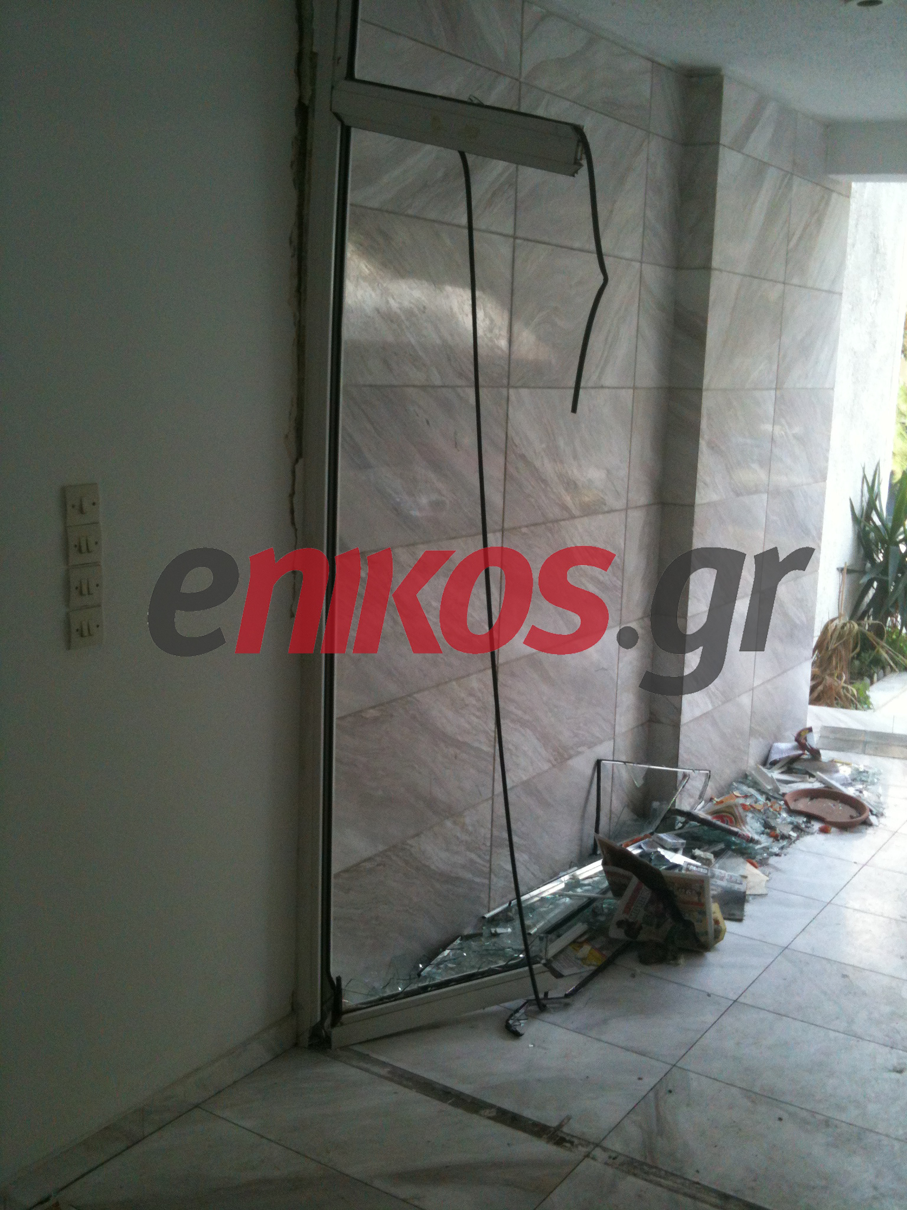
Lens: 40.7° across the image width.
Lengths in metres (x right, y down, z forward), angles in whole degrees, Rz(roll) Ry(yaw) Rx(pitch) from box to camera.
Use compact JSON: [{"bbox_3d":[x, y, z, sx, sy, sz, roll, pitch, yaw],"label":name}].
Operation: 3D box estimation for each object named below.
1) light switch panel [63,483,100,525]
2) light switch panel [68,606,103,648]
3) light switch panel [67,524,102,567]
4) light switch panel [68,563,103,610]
[{"bbox_3d":[-0.714,-0.192,2.353,0.014,0.077,0.077,9,13,34],"label":"light switch panel"},{"bbox_3d":[-0.721,0.045,2.398,0.014,0.077,0.077,9,13,34],"label":"light switch panel"},{"bbox_3d":[-0.716,-0.117,2.368,0.014,0.077,0.077,9,13,34],"label":"light switch panel"},{"bbox_3d":[-0.719,-0.033,2.384,0.014,0.077,0.077,9,13,34],"label":"light switch panel"}]

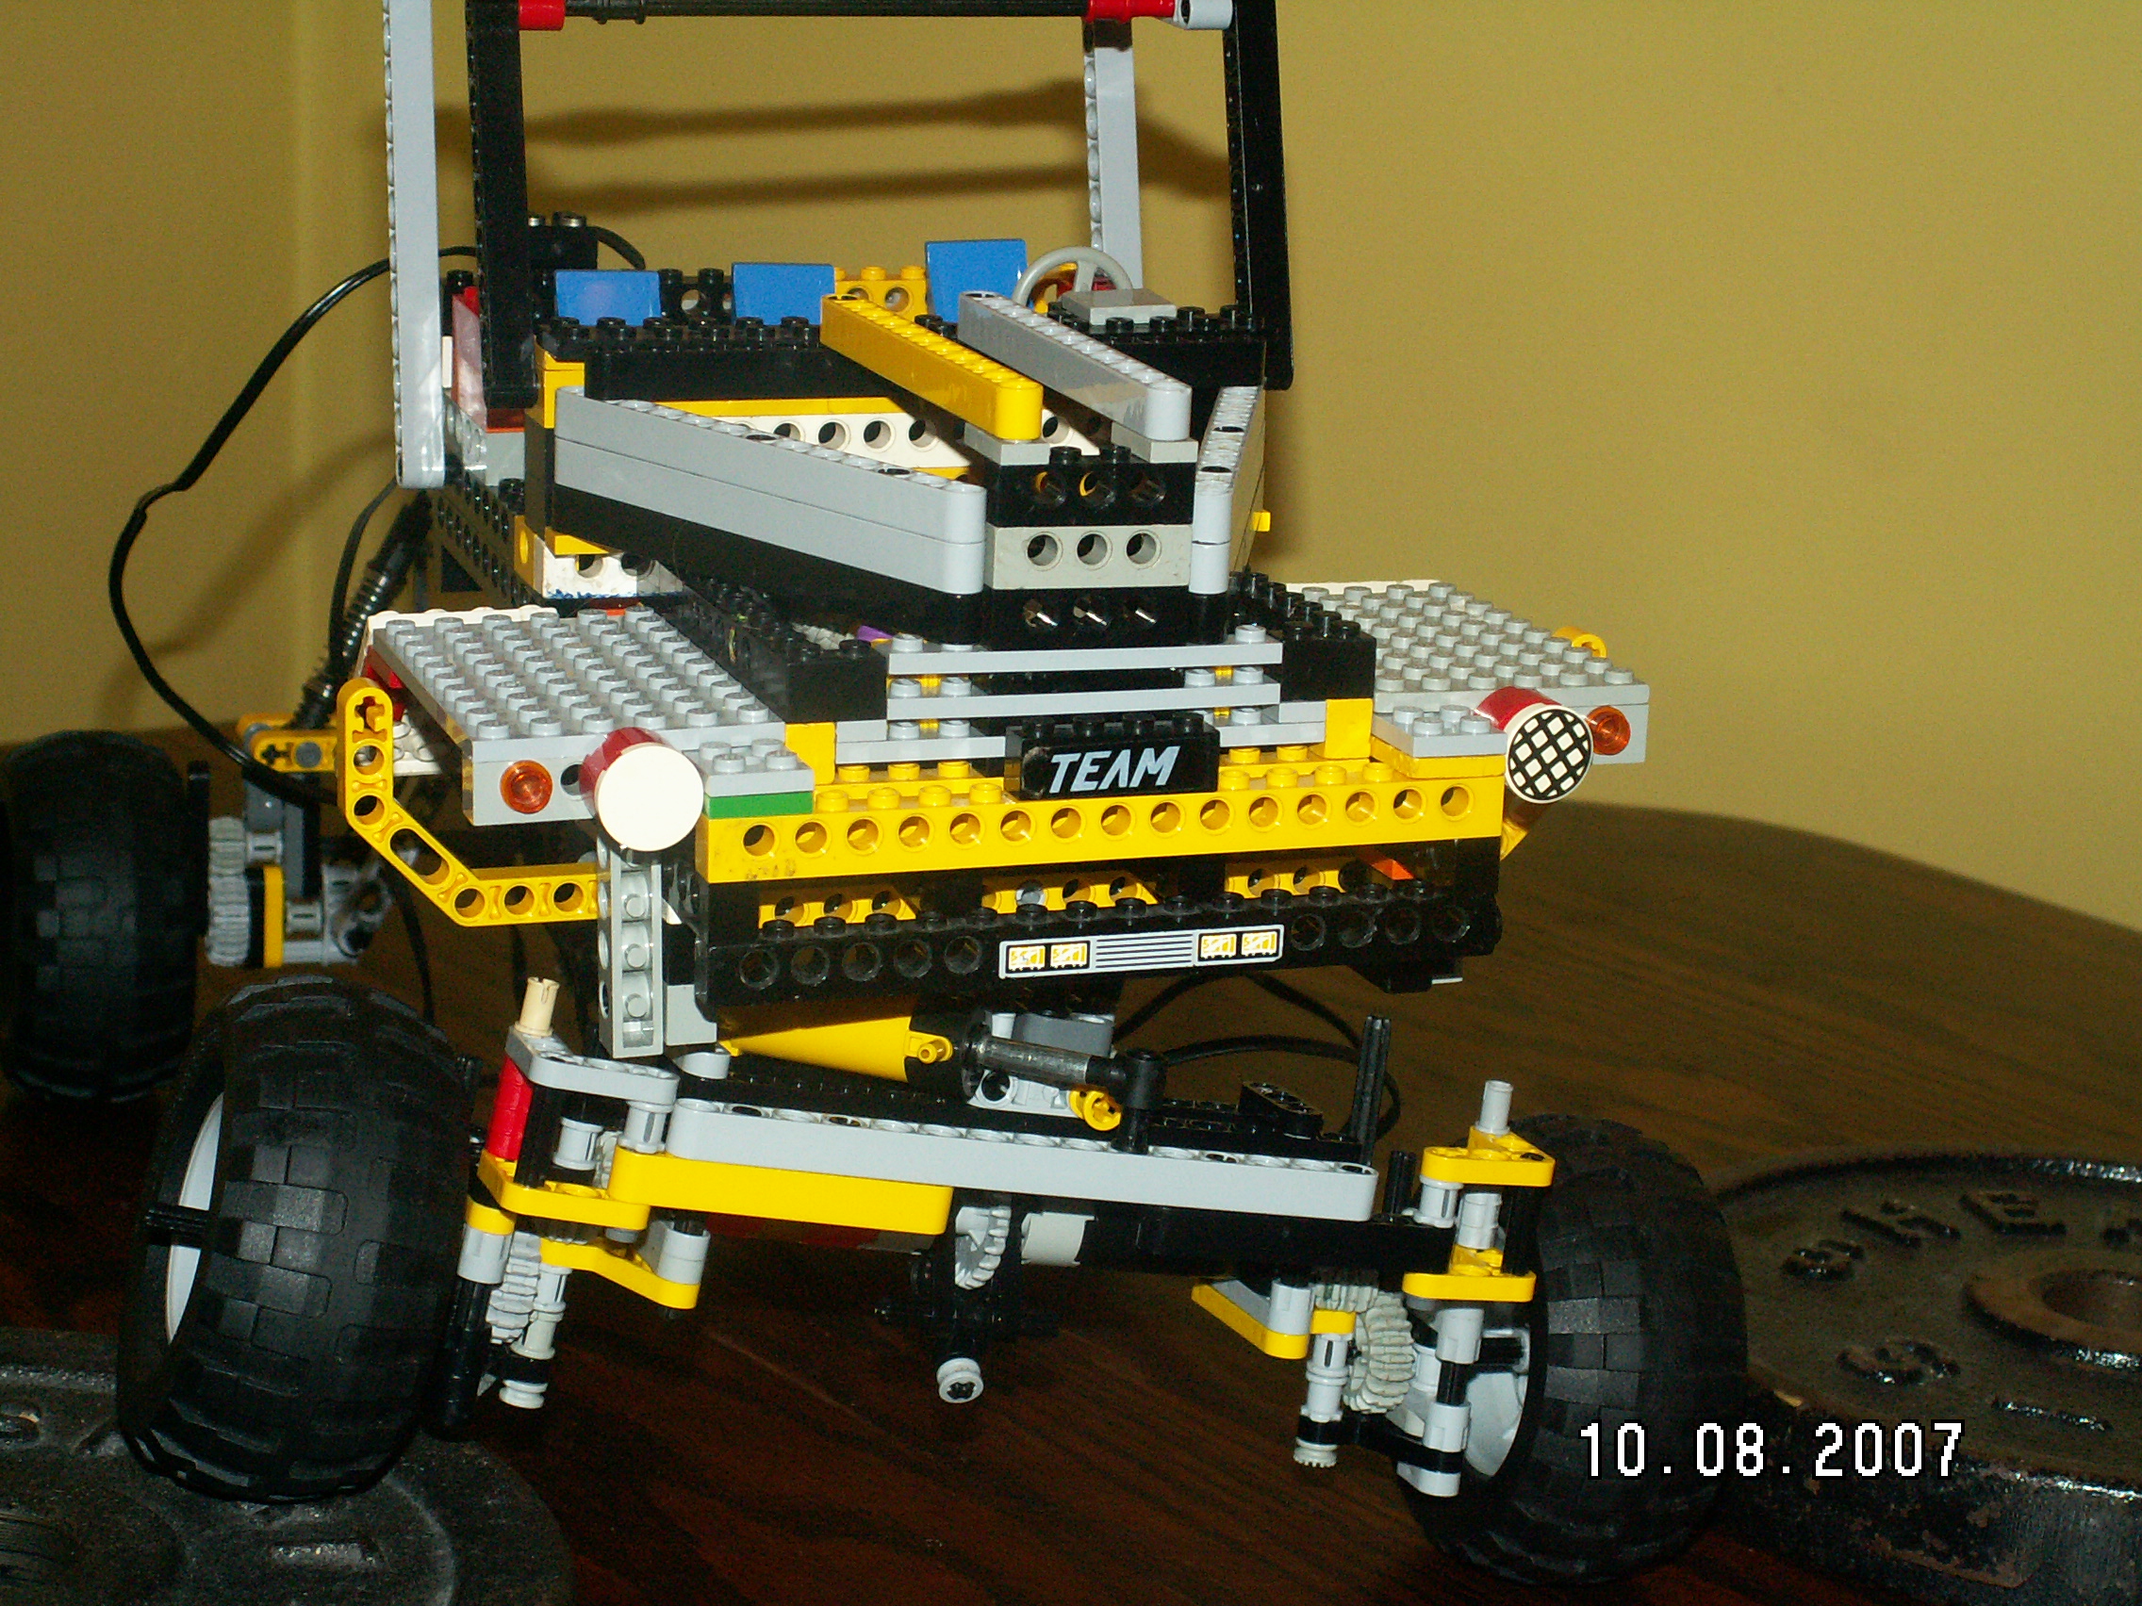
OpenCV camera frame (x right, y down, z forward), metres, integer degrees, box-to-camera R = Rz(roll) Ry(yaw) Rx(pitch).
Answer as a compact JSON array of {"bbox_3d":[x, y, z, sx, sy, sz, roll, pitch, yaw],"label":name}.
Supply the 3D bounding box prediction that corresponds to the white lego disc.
[{"bbox_3d":[-0.062,-0.001,0.651,0.016,0.016,0.004,-3,15,-19],"label":"white lego disc"}]

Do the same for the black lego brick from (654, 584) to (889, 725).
[{"bbox_3d":[-0.047,-0.027,0.708,0.016,0.011,0.076,-3,15,-19],"label":"black lego brick"}]

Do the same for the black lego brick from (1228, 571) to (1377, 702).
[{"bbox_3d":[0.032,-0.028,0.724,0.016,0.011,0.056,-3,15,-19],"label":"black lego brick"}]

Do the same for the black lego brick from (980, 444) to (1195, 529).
[{"bbox_3d":[0.003,-0.048,0.676,0.032,0.011,0.008,-3,16,-22],"label":"black lego brick"}]

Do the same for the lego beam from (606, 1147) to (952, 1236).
[{"bbox_3d":[-0.045,0.060,0.699,0.056,0.008,0.008,7,11,-20],"label":"lego beam"}]

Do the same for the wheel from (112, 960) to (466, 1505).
[{"bbox_3d":[-0.120,0.068,0.688,0.038,0.082,0.082,12,10,-25],"label":"wheel"}]

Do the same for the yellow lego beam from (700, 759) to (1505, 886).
[{"bbox_3d":[0.006,0.002,0.679,0.128,0.011,0.008,-3,15,-19],"label":"yellow lego beam"}]

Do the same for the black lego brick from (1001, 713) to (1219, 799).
[{"bbox_3d":[0.006,-0.007,0.677,0.032,0.011,0.008,-3,15,-19],"label":"black lego brick"}]

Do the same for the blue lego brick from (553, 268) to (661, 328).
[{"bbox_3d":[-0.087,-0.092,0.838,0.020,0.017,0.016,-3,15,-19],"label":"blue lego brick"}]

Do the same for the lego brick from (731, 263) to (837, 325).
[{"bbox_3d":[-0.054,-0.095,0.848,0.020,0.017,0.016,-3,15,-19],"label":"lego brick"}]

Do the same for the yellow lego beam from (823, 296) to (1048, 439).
[{"bbox_3d":[-0.023,-0.069,0.704,0.008,0.008,0.088,-3,16,-22],"label":"yellow lego beam"}]

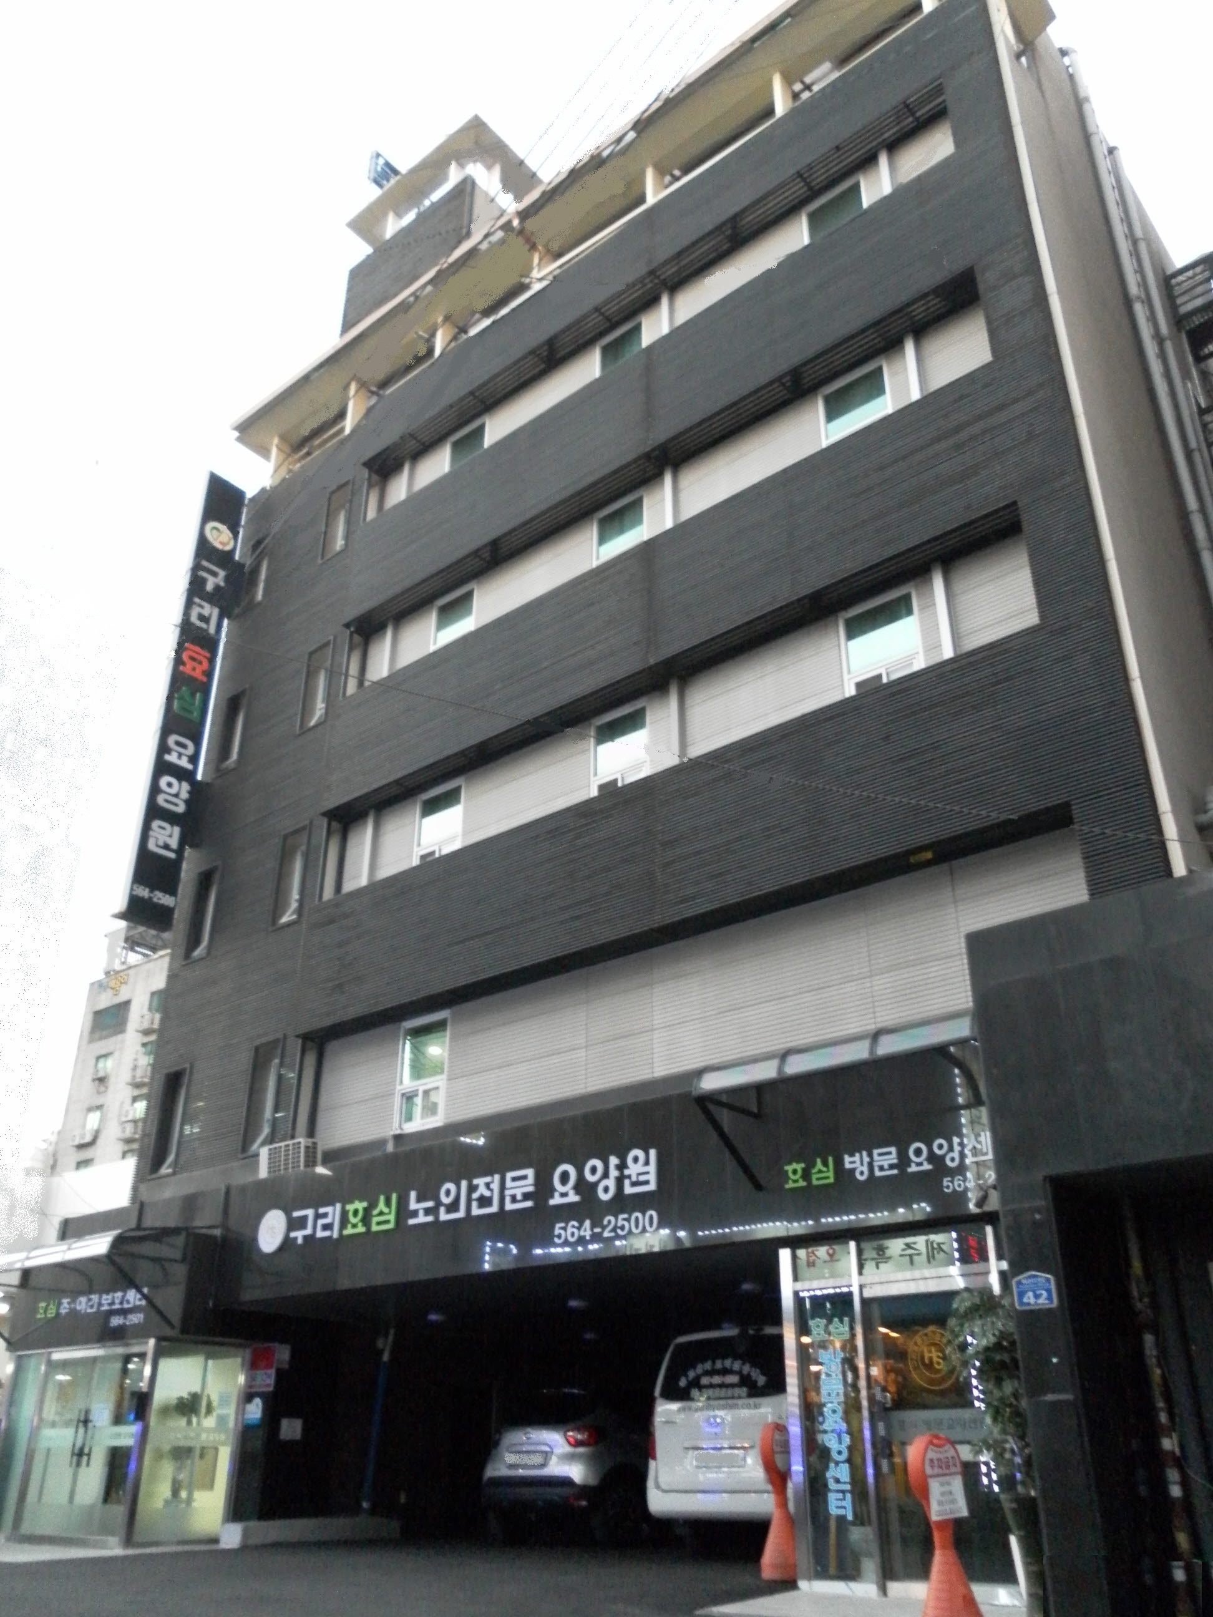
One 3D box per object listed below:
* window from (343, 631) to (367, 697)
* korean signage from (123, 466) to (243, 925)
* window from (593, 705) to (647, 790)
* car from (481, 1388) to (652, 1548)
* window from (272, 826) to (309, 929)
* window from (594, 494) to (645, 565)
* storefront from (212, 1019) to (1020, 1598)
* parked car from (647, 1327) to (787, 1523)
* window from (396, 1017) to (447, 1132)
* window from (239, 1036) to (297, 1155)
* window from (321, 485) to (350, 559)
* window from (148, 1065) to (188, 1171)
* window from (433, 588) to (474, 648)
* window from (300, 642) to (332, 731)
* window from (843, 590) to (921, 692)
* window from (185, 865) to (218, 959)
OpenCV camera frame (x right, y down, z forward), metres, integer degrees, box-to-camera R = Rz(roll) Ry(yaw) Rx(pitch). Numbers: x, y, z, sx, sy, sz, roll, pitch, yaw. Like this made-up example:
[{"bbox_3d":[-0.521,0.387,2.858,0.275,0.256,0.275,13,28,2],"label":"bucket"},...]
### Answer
[{"bbox_3d":[-3.743,-2.222,19.621,0.468,1.343,0.200,-21,-35,35],"label":"window"},{"bbox_3d":[-6.868,-2.043,21.455,0.360,8.640,0.736,-21,-35,35],"label":"korean signage"},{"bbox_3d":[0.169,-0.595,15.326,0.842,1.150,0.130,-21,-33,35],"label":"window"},{"bbox_3d":[0.455,7.878,15.621,1.780,1.566,4.120,-21,-35,35],"label":"car"},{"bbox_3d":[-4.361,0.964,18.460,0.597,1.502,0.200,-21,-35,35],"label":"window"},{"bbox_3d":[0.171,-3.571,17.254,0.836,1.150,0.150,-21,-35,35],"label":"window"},{"bbox_3d":[-0.783,4.940,12.329,9.400,3.930,1.300,-21,-33,35],"label":"storefront"},{"bbox_3d":[2.687,6.817,13.963,1.920,1.925,5.130,-21,-35,35],"label":"parked car"},{"bbox_3d":[-2.231,3.187,15.822,0.851,1.363,0.150,-21,-35,35],"label":"window"},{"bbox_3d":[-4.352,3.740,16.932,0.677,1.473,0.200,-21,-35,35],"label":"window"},{"bbox_3d":[-4.228,-4.522,20.742,0.605,1.360,0.180,-21,-33,35],"label":"window"},{"bbox_3d":[-6.001,4.335,18.094,0.660,1.440,0.180,-21,-33,35],"label":"window"},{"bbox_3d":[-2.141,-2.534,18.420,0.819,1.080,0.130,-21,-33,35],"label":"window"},{"bbox_3d":[-4.245,-1.816,19.444,0.590,1.480,0.180,-21,-33,35],"label":"window"},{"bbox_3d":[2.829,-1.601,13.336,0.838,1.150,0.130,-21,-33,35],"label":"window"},{"bbox_3d":[-5.943,1.588,19.374,0.615,1.420,0.180,-21,-33,35],"label":"window"}]

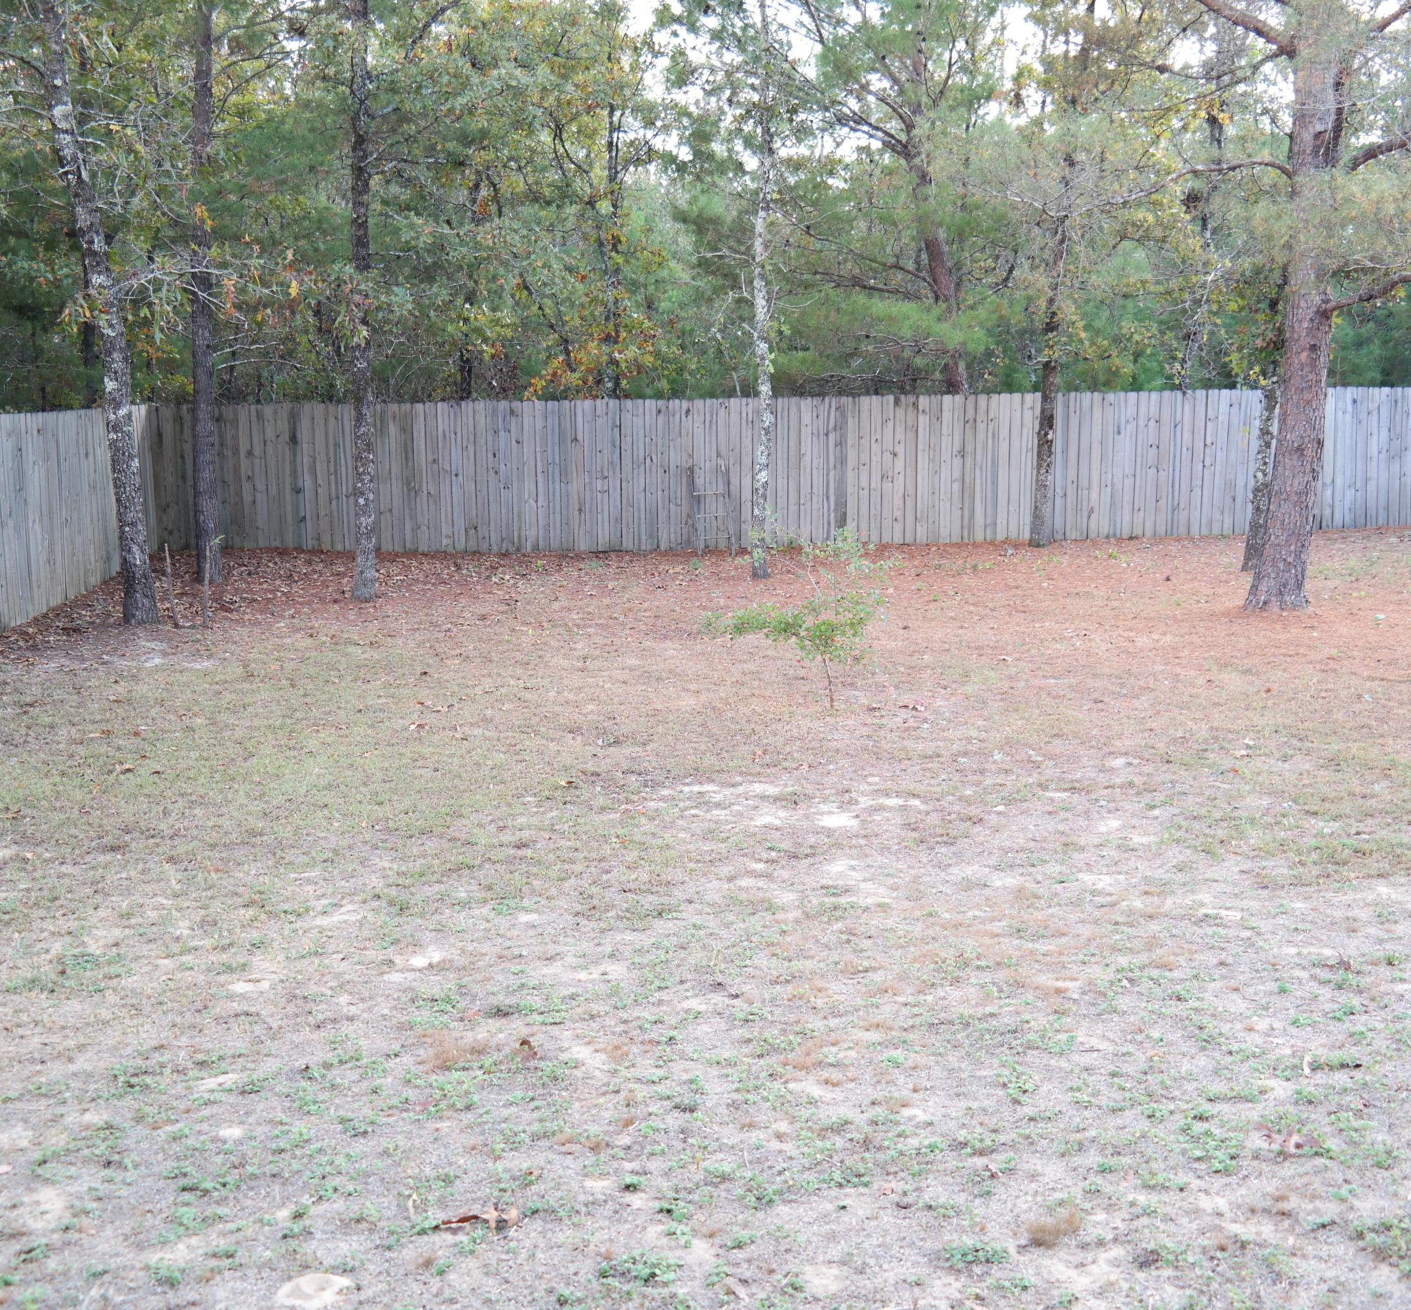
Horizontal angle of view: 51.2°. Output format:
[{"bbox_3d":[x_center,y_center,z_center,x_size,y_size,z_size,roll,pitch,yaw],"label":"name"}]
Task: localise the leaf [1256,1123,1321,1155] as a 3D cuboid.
[{"bbox_3d":[1.504,1.242,3.791,0.160,0.045,0.110,4,11,23],"label":"leaf"}]

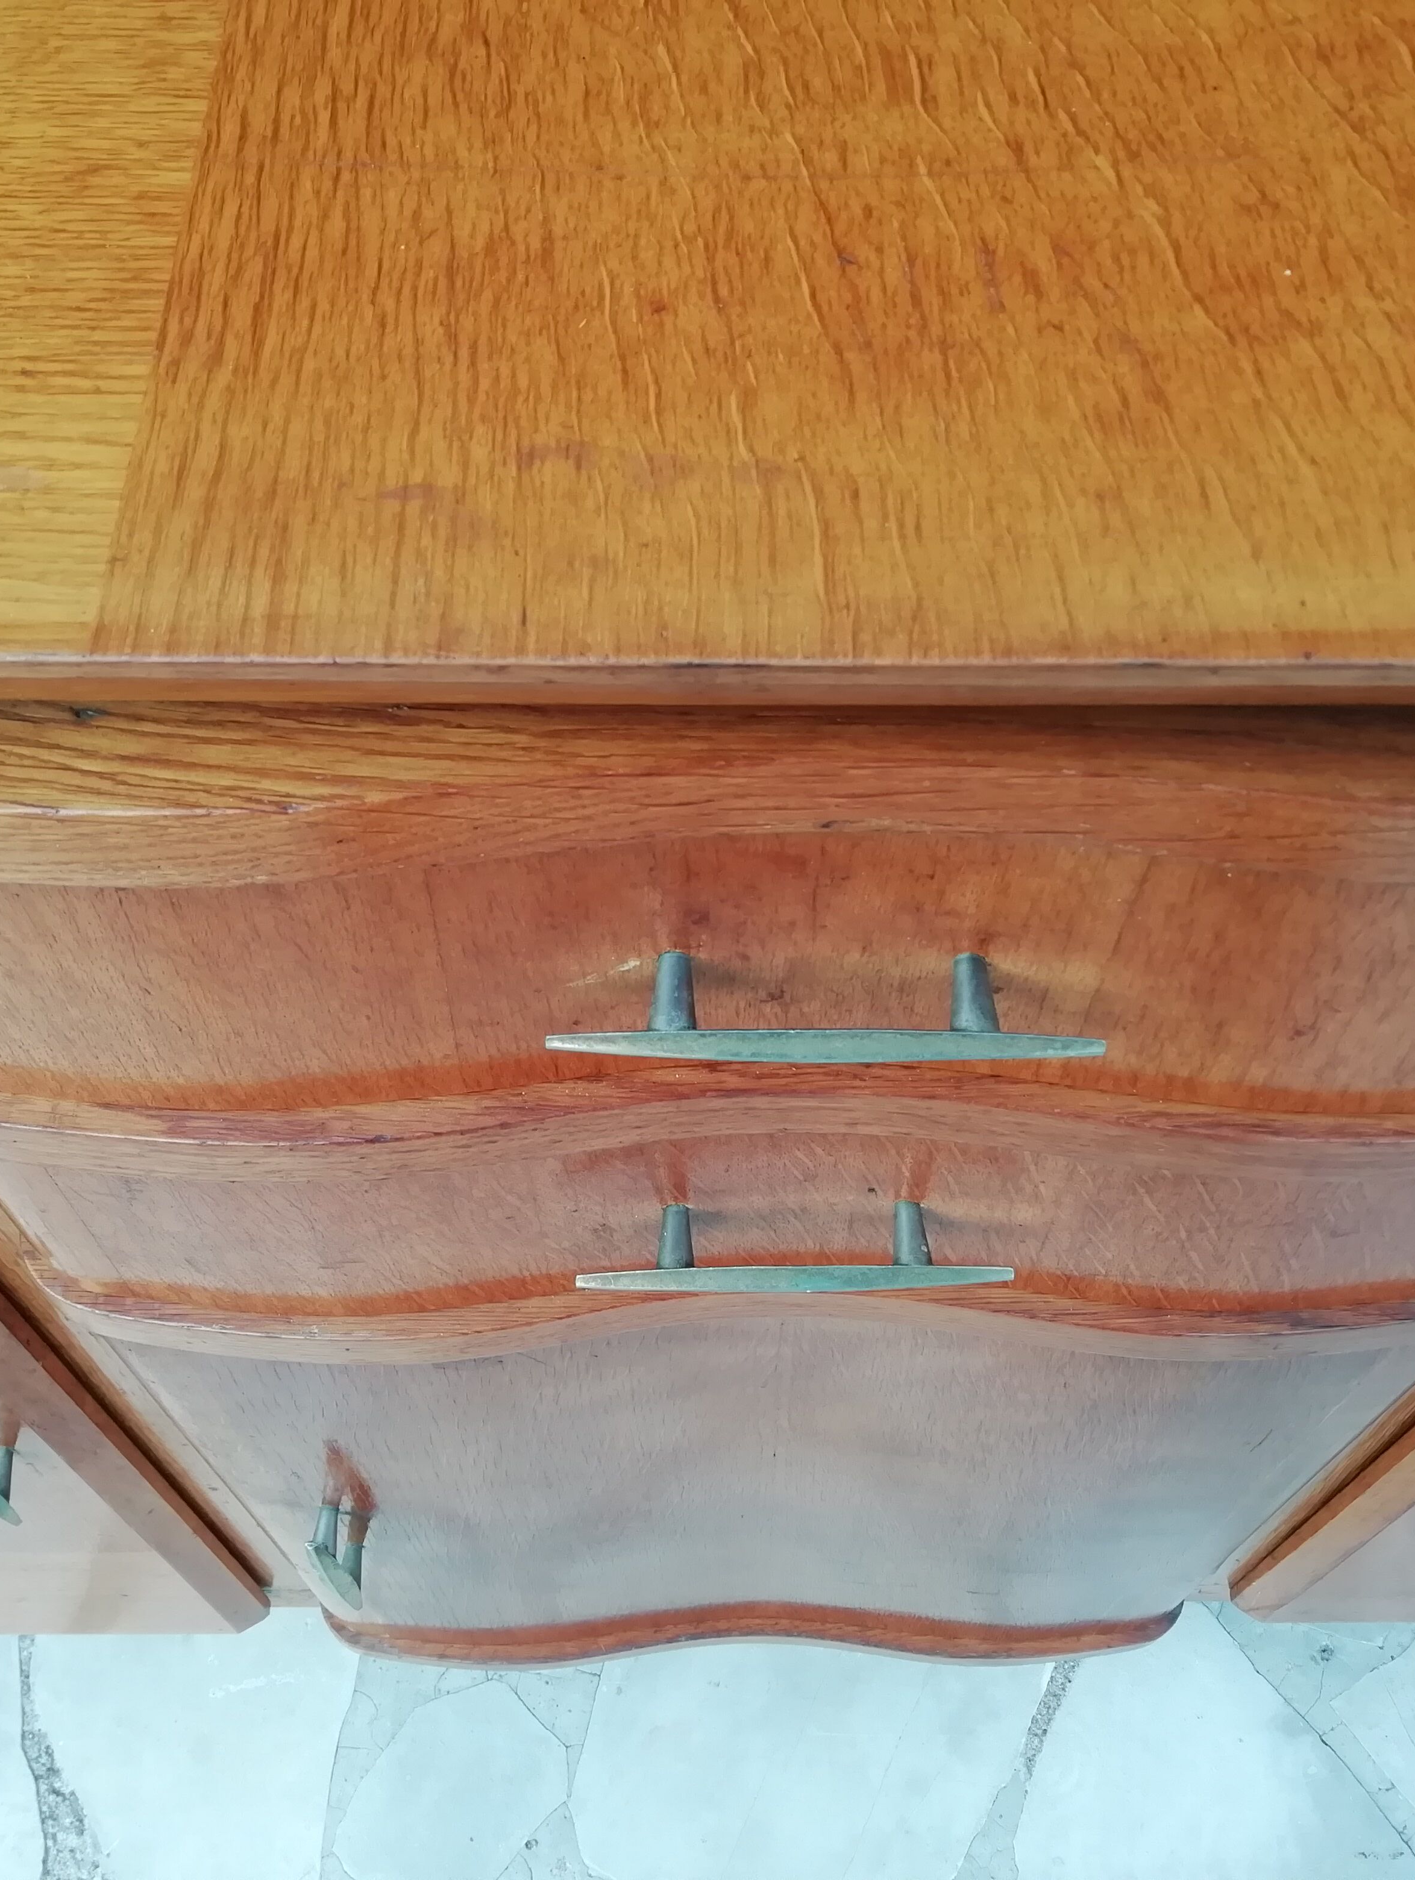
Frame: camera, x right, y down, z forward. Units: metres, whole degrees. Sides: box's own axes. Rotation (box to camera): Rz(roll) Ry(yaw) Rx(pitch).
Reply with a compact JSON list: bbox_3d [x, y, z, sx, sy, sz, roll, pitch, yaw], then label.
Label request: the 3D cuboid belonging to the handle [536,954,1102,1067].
[{"bbox_3d":[0.025,0.015,0.422,0.122,0.014,0.024,0,59,0],"label":"handle"}]

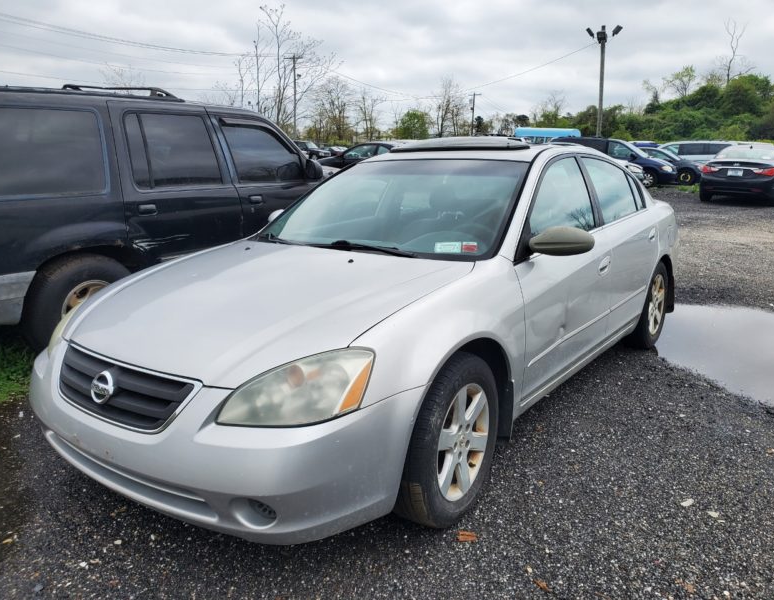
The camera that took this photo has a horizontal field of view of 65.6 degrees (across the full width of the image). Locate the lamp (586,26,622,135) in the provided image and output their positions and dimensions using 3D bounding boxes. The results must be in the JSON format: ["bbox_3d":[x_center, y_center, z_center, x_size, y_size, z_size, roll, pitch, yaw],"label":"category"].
[{"bbox_3d":[12.306,-11.302,35.014,2.000,8.700,1.400,4,14,18],"label":"lamp"}]

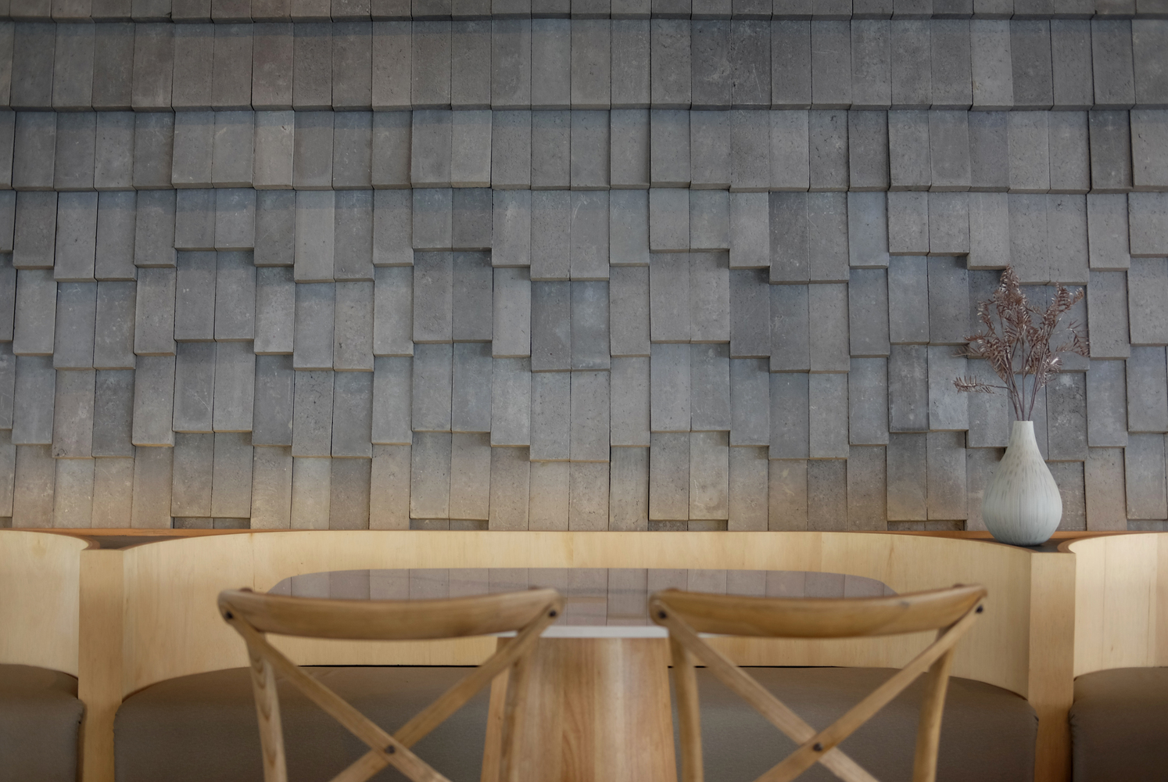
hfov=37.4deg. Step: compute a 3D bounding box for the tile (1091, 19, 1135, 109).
[{"bbox_3d":[1.323,-0.820,4.338,0.100,0.222,0.044,0,-8,0],"label":"tile"}]

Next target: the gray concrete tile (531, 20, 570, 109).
[{"bbox_3d":[-0.079,-0.784,4.160,0.096,0.210,0.040,0,-8,0],"label":"gray concrete tile"}]

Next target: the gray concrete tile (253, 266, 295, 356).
[{"bbox_3d":[-0.784,-0.201,4.391,0.100,0.222,0.044,0,-6,0],"label":"gray concrete tile"}]

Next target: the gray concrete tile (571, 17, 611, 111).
[{"bbox_3d":[0.018,-0.805,4.255,0.097,0.218,0.050,0,-7,1],"label":"gray concrete tile"}]

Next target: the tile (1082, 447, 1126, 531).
[{"bbox_3d":[1.278,0.245,4.255,0.100,0.219,0.050,0,-7,1],"label":"tile"}]

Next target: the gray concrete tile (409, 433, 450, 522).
[{"bbox_3d":[-0.370,0.205,4.189,0.095,0.215,0.043,0,-9,0],"label":"gray concrete tile"}]

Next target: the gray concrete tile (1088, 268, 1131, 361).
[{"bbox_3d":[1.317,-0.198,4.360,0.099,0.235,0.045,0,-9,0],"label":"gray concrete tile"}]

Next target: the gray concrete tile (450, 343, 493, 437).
[{"bbox_3d":[-0.277,-0.009,4.261,0.098,0.225,0.037,0,-6,0],"label":"gray concrete tile"}]

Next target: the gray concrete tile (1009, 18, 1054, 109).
[{"bbox_3d":[1.117,-0.821,4.320,0.099,0.230,0.043,0,-7,1],"label":"gray concrete tile"}]

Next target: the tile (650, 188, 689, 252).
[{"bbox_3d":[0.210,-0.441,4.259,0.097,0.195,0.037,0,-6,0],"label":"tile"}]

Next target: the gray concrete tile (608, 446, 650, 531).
[{"bbox_3d":[0.108,0.246,4.189,0.095,0.215,0.043,0,-9,0],"label":"gray concrete tile"}]

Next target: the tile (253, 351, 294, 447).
[{"bbox_3d":[-0.781,0.022,4.381,0.099,0.230,0.043,0,-7,1],"label":"tile"}]

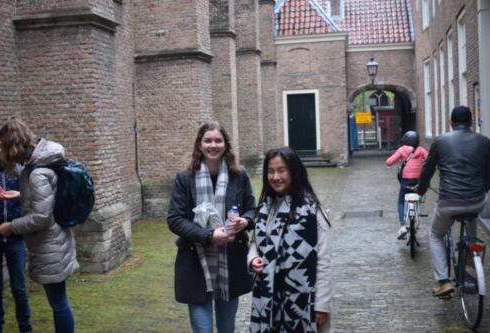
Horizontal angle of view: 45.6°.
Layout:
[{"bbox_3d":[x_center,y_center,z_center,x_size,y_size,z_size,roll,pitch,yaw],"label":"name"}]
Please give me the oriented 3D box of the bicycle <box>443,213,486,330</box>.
[{"bbox_3d":[1.865,0.710,5.054,0.600,1.080,1.800,-1,4,10],"label":"bicycle"}]

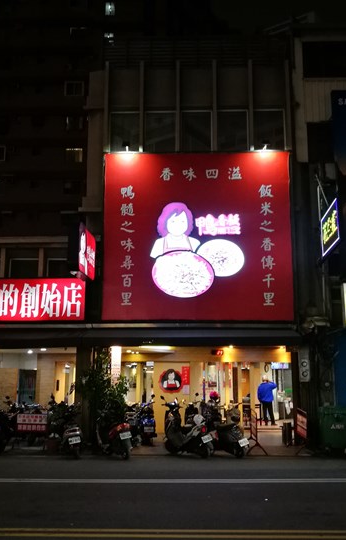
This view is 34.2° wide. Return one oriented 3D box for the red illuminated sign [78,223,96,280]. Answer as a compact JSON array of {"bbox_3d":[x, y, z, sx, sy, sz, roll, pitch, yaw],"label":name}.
[{"bbox_3d":[-2.194,-0.408,13.983,0.180,1.191,1.458,-1,-11,6],"label":"red illuminated sign"}]

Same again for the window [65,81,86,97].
[{"bbox_3d":[-8.121,-14.961,46.351,1.717,1.395,0.150,0,-11,1],"label":"window"}]

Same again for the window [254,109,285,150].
[{"bbox_3d":[2.698,-3.903,15.817,0.940,1.365,0.100,0,-11,1],"label":"window"}]

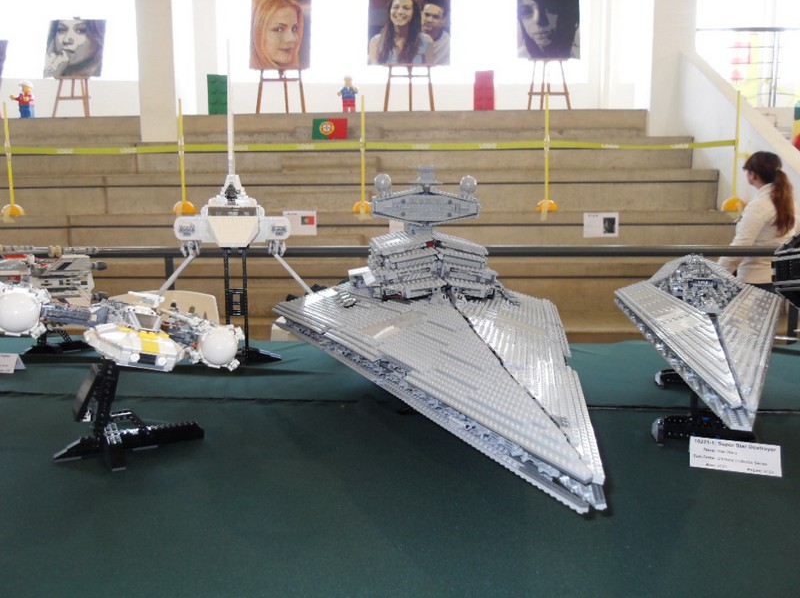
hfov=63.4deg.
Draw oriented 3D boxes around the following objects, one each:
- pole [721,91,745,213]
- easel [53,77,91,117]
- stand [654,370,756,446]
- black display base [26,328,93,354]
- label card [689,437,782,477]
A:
[{"bbox_3d":[3.097,-1.358,6.000,0.220,1.140,0.220,1,7,5],"label":"pole"},{"bbox_3d":[-4.366,-2.678,8.600,0.480,0.520,0.420,-1,7,-7],"label":"easel"},{"bbox_3d":[0.495,0.150,1.075,0.130,0.075,0.410,3,7,22],"label":"stand"},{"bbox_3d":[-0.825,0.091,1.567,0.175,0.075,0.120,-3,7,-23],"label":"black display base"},{"bbox_3d":[0.428,0.200,0.829,0.105,0.033,0.032,2,7,18],"label":"label card"}]

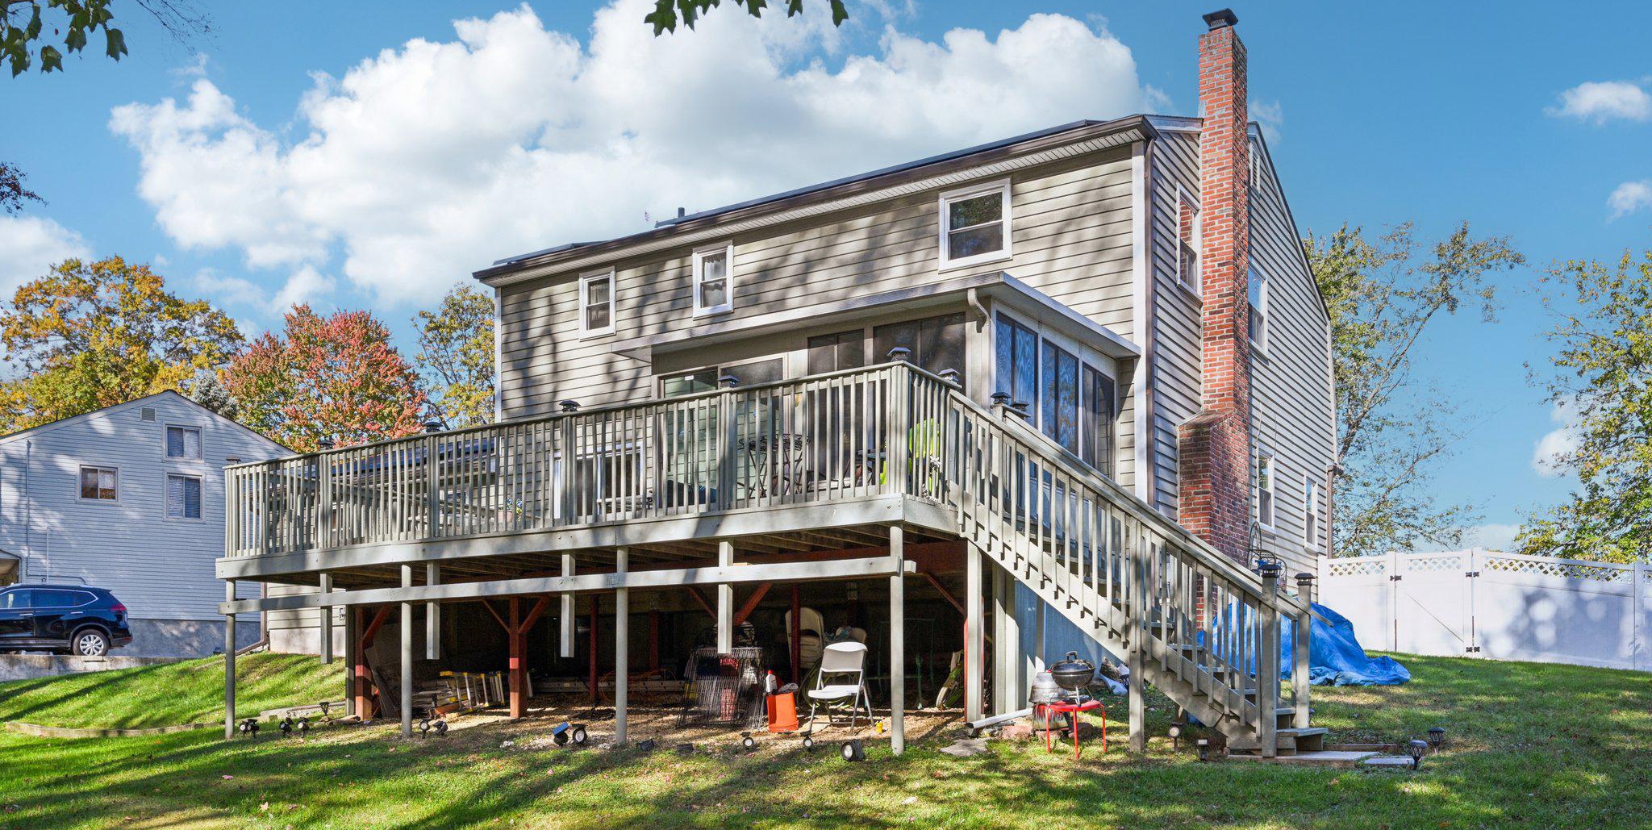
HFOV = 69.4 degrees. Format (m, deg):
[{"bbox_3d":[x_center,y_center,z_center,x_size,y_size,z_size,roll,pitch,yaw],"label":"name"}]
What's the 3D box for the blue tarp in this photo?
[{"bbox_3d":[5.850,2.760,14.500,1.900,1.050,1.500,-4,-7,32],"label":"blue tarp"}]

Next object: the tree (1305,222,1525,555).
[{"bbox_3d":[12.500,0.500,28.000,6.800,10.000,6.500,0,-6,0],"label":"tree"}]

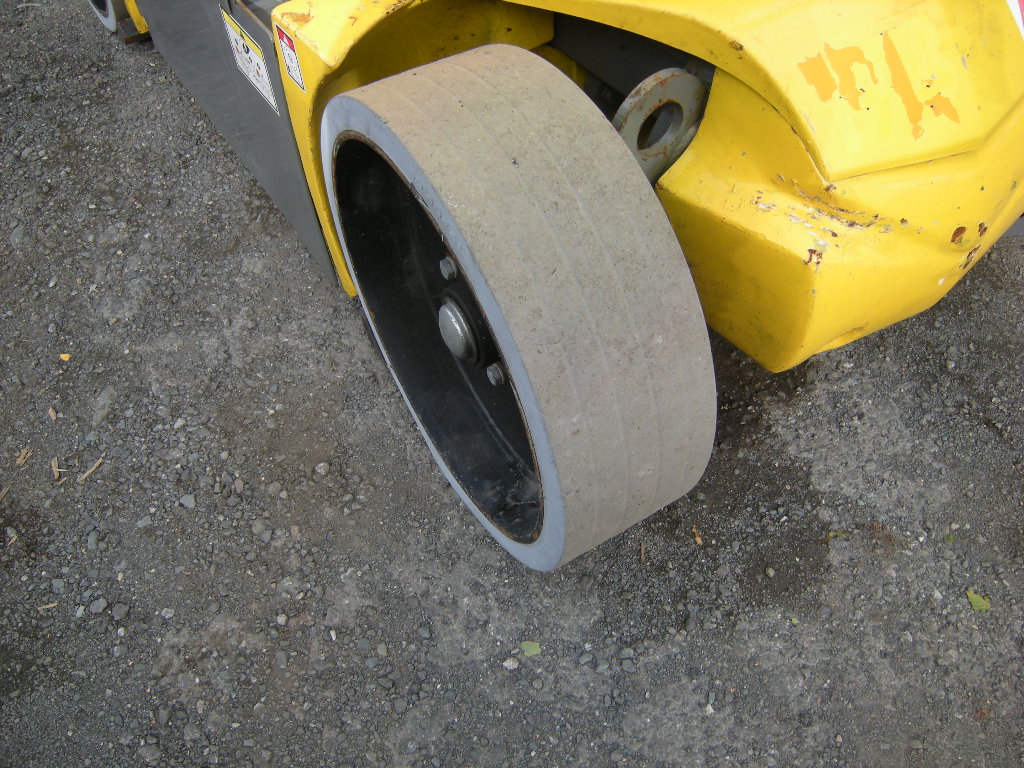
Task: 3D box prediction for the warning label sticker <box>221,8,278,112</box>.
[{"bbox_3d":[-0.259,-0.320,0.819,0.002,0.070,0.104,-29,58,-19],"label":"warning label sticker"}]

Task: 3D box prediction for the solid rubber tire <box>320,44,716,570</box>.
[{"bbox_3d":[-0.013,-0.057,0.704,0.128,0.412,0.412,-26,57,-18],"label":"solid rubber tire"}]

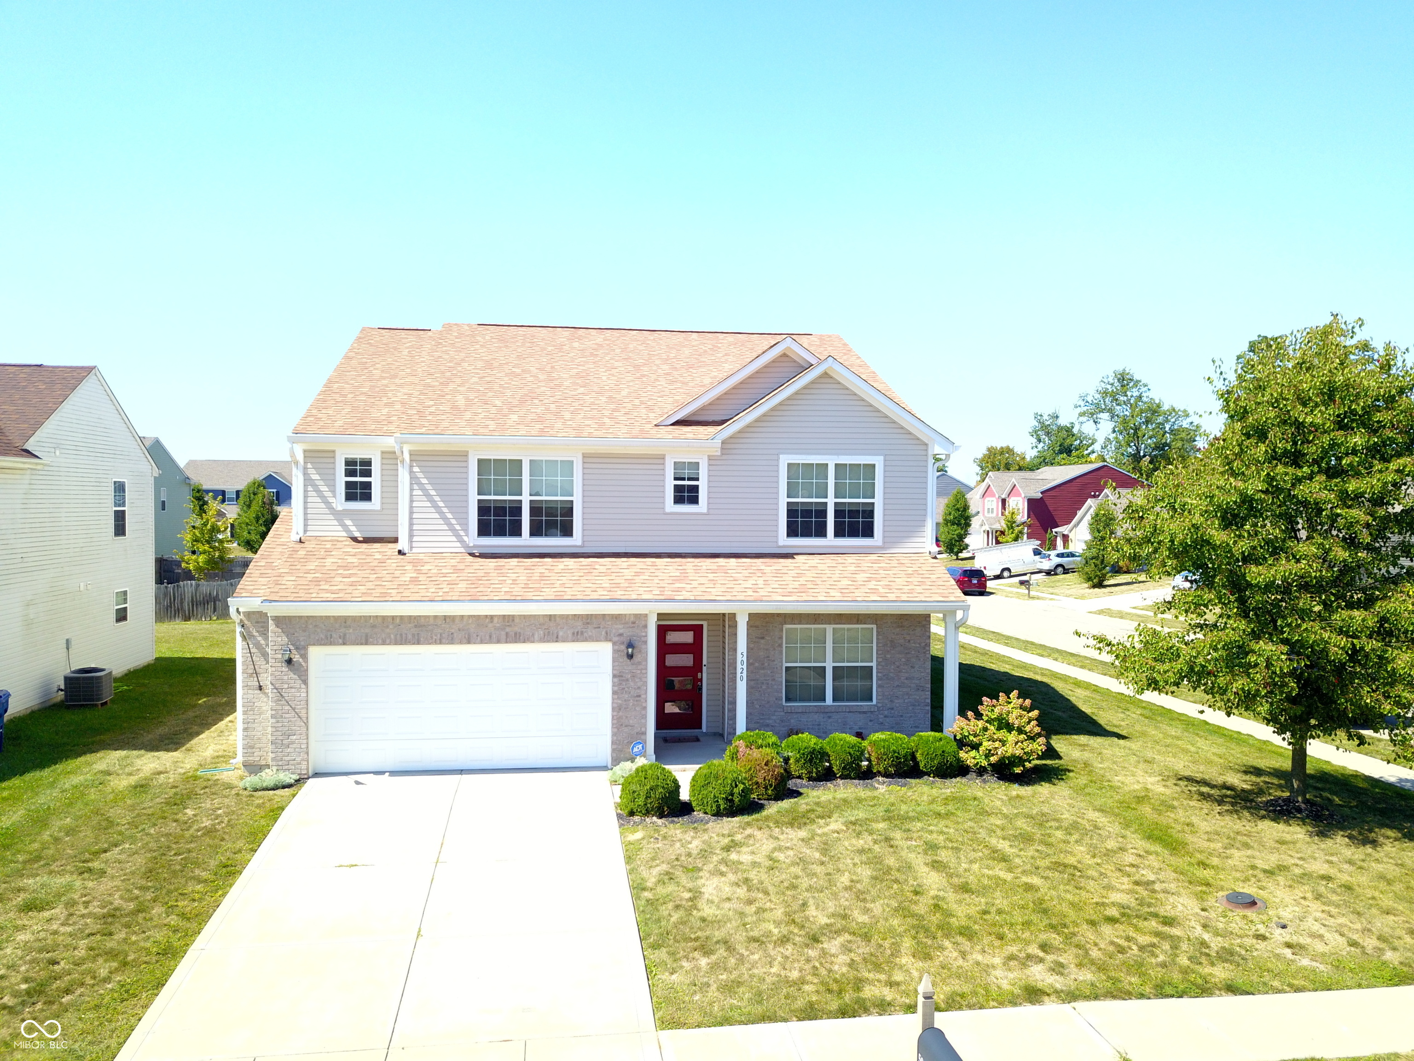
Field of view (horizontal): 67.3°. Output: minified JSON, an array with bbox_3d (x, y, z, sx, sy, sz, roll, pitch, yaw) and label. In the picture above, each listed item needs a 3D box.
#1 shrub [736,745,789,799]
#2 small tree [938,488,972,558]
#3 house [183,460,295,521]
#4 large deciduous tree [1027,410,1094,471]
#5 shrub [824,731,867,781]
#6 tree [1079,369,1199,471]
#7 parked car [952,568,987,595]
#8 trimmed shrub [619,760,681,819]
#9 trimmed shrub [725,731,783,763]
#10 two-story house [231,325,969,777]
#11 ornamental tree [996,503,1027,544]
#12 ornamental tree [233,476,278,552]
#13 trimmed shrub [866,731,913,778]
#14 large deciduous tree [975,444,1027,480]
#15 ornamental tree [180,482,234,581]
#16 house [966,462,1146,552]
[{"bbox_3d":[0.857,3.802,16.652,0.840,0.830,0.840,0,2,-8],"label":"shrub"},{"bbox_3d":[21.822,-0.620,93.553,3.000,6.250,3.000,0,2,-7],"label":"small tree"},{"bbox_3d":[-45.175,-3.056,106.457,13.000,8.400,13.500,0,2,-8],"label":"house"},{"bbox_3d":[46.303,-7.297,140.255,10.000,17.014,10.000,0,2,-8],"label":"large deciduous tree"},{"bbox_3d":[2.321,3.758,17.712,0.800,0.780,0.800,0,2,-8],"label":"shrub"},{"bbox_3d":[52.841,-9.124,130.321,15.300,21.382,15.300,0,2,-8],"label":"tree"},{"bbox_3d":[17.075,3.225,72.056,2.020,1.780,5.170,0,2,-8],"label":"parked car"},{"bbox_3d":[-0.860,3.910,16.150,0.950,0.850,0.930,0,2,-7],"label":"trimmed shrub"},{"bbox_3d":[0.770,3.770,18.050,0.970,0.800,0.930,0,2,-7],"label":"trimmed shrub"},{"bbox_3d":[-2.448,-0.550,25.072,12.350,8.750,15.850,0,2,-8],"label":"two-story house"},{"bbox_3d":[23.912,0.434,83.575,2.600,5.130,2.600,0,2,-7],"label":"ornamental tree"},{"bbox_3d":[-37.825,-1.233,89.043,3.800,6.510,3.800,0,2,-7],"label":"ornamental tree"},{"bbox_3d":[3.076,3.744,17.817,0.820,0.760,0.820,0,2,-8],"label":"trimmed shrub"},{"bbox_3d":[36.598,-4.762,131.964,7.500,11.750,7.500,0,2,-7],"label":"large deciduous tree"},{"bbox_3d":[-23.782,0.705,50.565,2.600,5.670,2.600,0,2,-7],"label":"ornamental tree"},{"bbox_3d":[31.454,-1.738,95.639,11.800,8.000,14.500,0,2,-7],"label":"house"}]

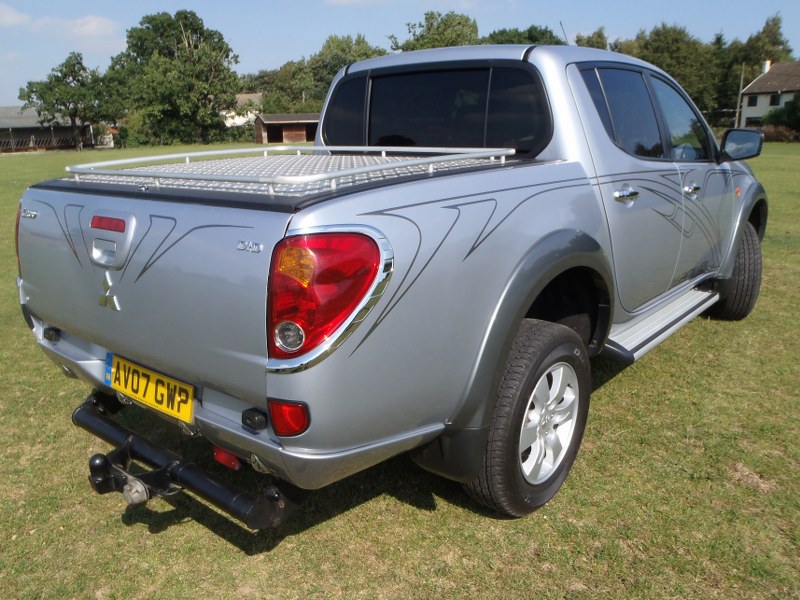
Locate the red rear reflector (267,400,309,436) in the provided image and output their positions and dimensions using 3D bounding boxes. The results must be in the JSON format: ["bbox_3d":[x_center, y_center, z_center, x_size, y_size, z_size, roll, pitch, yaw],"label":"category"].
[{"bbox_3d":[-0.262,0.293,1.558,0.105,0.087,0.057,10,18,39],"label":"red rear reflector"}]

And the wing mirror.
[{"bbox_3d":[1.908,-0.858,3.601,0.220,0.182,0.120,11,19,39],"label":"wing mirror"}]

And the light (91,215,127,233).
[{"bbox_3d":[-0.847,-0.223,1.891,0.188,0.038,0.020,11,13,39],"label":"light"}]

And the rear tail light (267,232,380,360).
[{"bbox_3d":[-0.177,-0.019,1.549,0.140,0.300,0.270,10,18,39],"label":"rear tail light"}]

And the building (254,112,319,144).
[{"bbox_3d":[-12.590,-19.731,74.500,7.700,3.270,4.600,-8,16,-23],"label":"building"}]

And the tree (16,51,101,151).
[{"bbox_3d":[-35.571,-20.807,68.000,7.900,9.500,7.900,-8,16,-25],"label":"tree"}]

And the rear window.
[{"bbox_3d":[0.116,-0.838,2.952,1.290,0.400,0.080,10,10,39],"label":"rear window"}]

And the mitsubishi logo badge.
[{"bbox_3d":[-0.862,-0.028,1.918,0.125,0.110,0.012,11,15,39],"label":"mitsubishi logo badge"}]

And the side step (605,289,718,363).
[{"bbox_3d":[1.438,0.119,3.513,0.200,0.075,1.470,10,18,39],"label":"side step"}]

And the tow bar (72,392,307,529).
[{"bbox_3d":[-0.816,0.511,2.112,1.100,0.170,0.380,10,18,39],"label":"tow bar"}]

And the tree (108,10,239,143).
[{"bbox_3d":[-22.764,-21.533,62.879,12.700,12.300,12.100,-6,15,-18],"label":"tree"}]

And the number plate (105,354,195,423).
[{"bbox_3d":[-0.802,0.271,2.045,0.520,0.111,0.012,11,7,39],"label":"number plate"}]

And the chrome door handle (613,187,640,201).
[{"bbox_3d":[0.963,-0.449,2.740,0.050,0.045,0.210,10,18,39],"label":"chrome door handle"}]

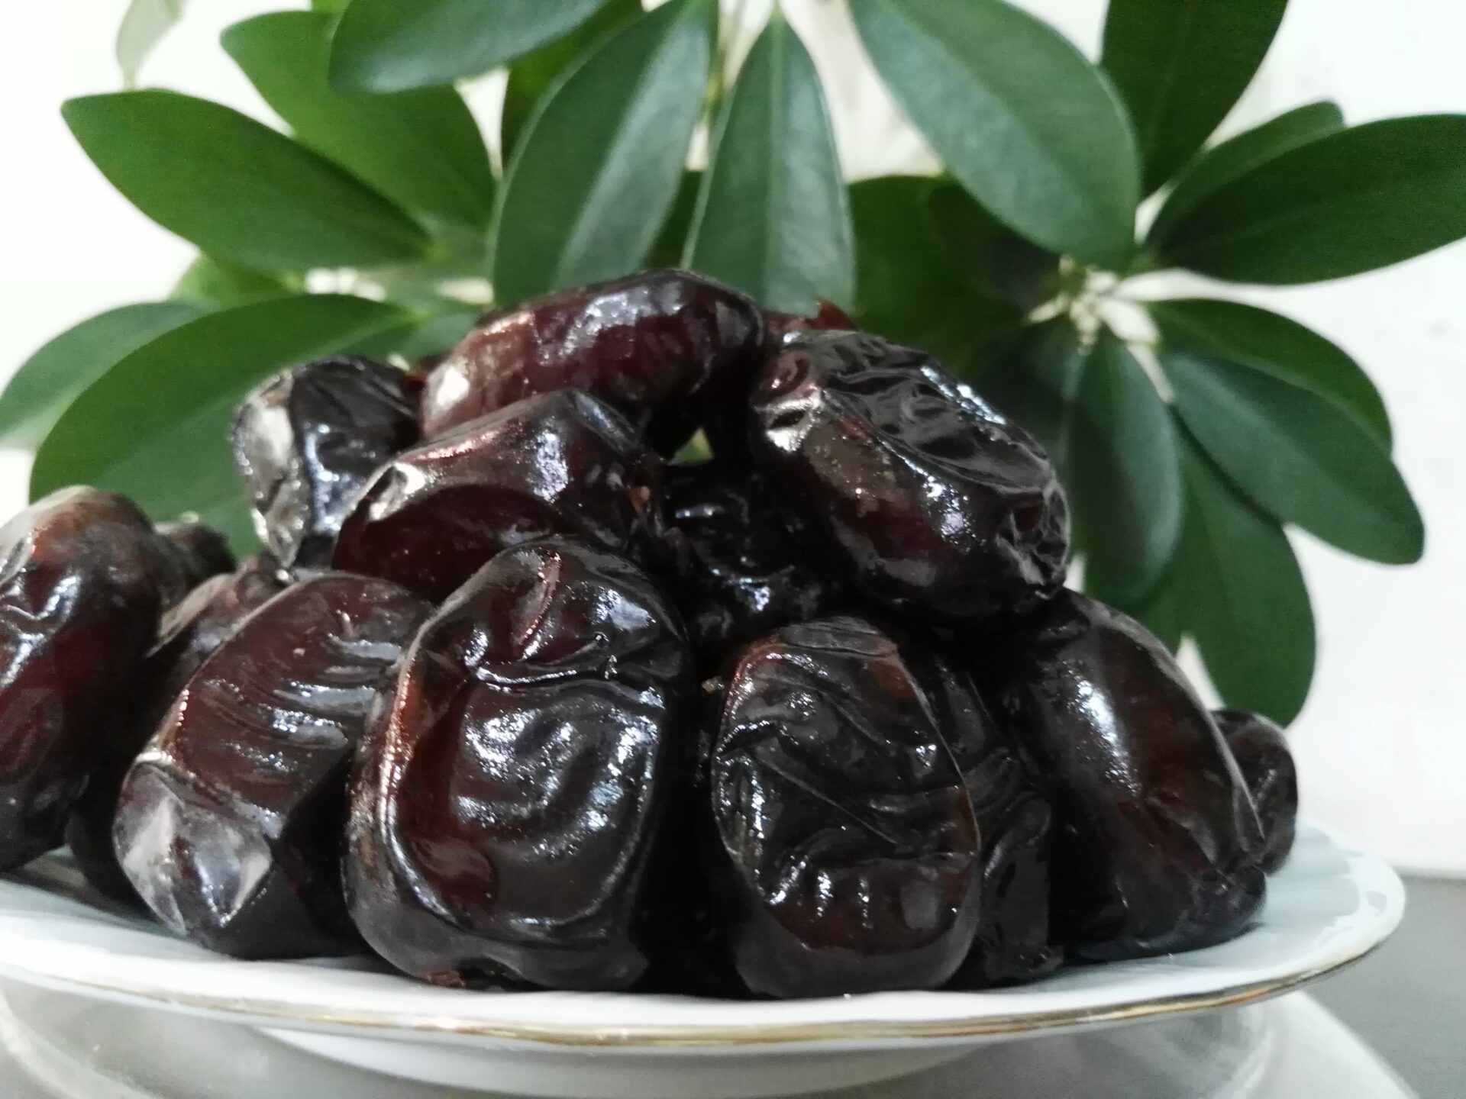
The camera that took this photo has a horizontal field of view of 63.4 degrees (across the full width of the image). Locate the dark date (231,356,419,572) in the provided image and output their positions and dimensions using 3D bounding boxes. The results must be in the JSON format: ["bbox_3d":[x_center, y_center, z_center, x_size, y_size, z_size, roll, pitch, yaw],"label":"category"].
[{"bbox_3d":[-0.050,-0.011,0.148,0.021,0.025,0.035,0,13,19],"label":"dark date"}]

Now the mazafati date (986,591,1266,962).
[{"bbox_3d":[0.040,0.023,0.122,0.023,0.039,0.023,-19,-11,-16],"label":"mazafati date"}]

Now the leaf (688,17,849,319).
[{"bbox_3d":[0.009,-0.078,0.252,0.036,0.077,0.008,0,-14,0],"label":"leaf"}]

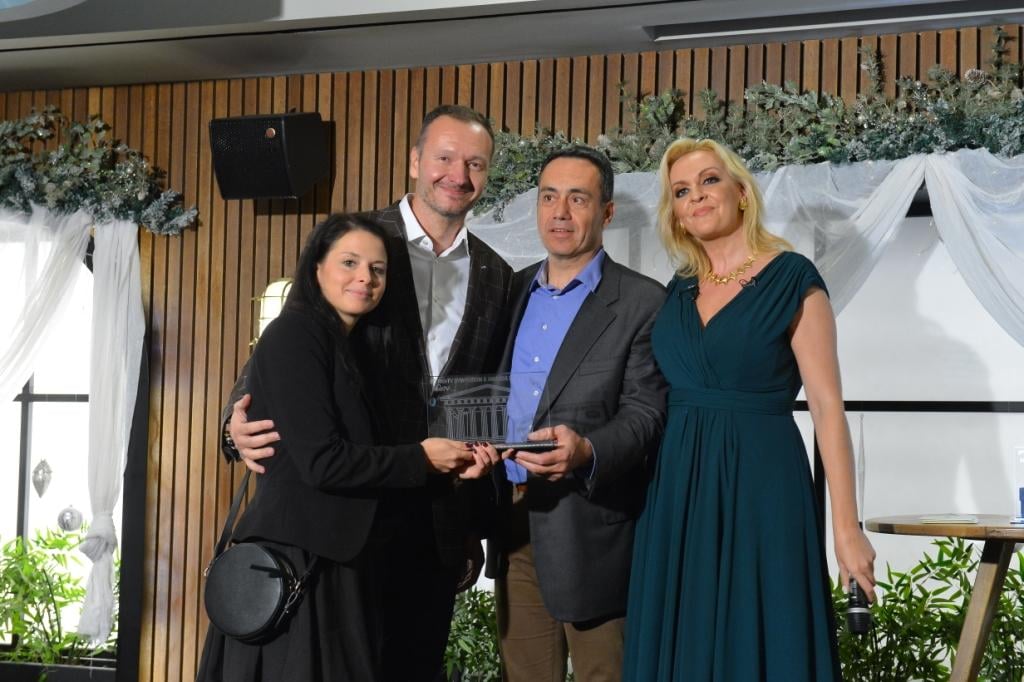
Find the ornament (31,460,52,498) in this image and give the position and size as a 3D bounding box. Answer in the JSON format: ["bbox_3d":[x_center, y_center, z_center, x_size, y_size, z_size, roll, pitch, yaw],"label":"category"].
[{"bbox_3d":[-1.552,0.458,5.450,0.067,0.127,0.067,0,-4,20],"label":"ornament"}]

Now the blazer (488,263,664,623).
[{"bbox_3d":[0.117,0.205,3.470,0.500,0.780,0.350,-1,-5,30],"label":"blazer"}]

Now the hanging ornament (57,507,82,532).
[{"bbox_3d":[-1.461,0.588,5.450,0.083,0.087,0.083,0,-4,20],"label":"hanging ornament"}]

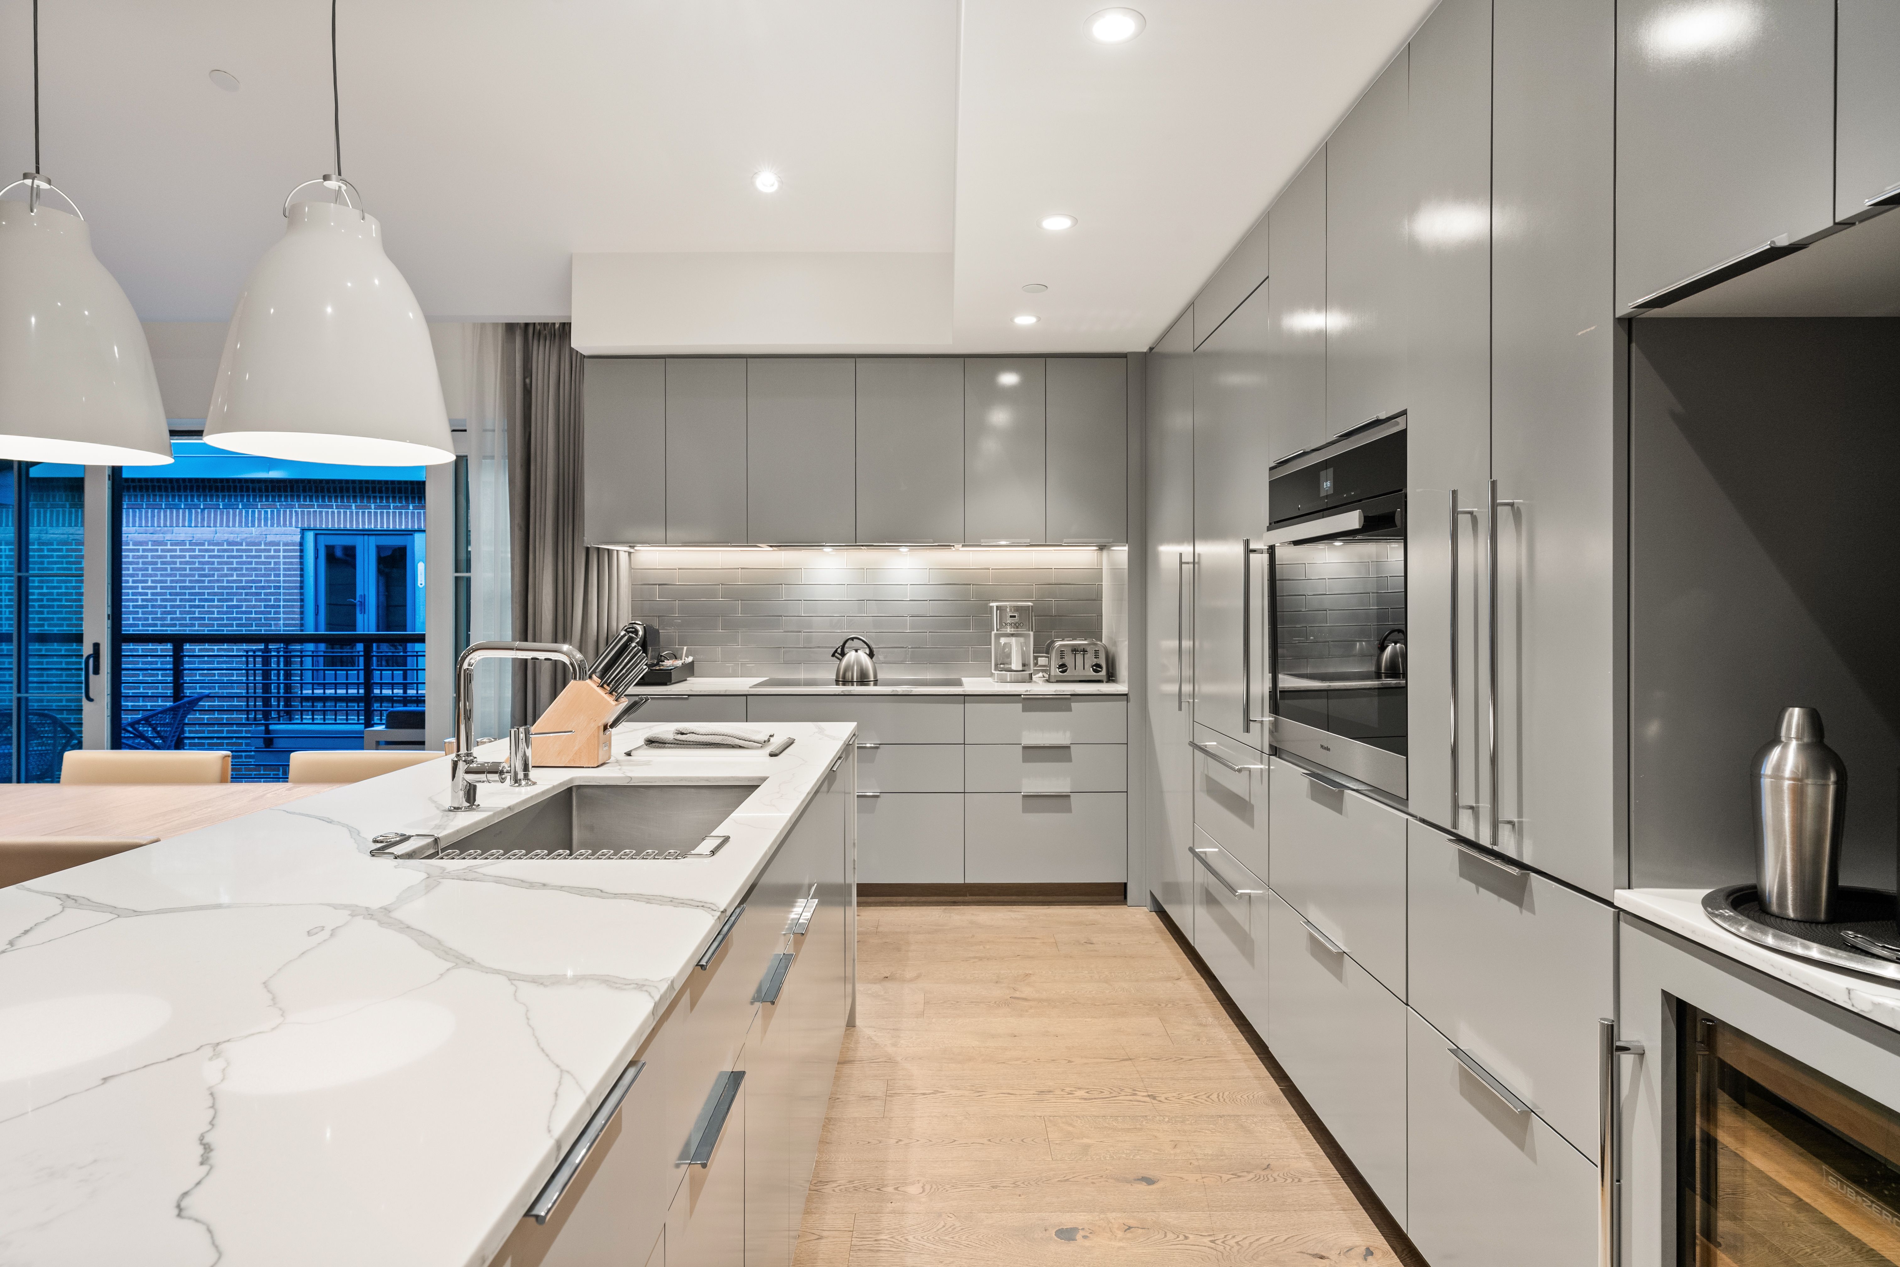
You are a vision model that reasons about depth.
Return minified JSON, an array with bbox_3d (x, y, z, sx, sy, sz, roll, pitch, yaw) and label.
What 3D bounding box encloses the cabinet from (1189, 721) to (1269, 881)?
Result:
[{"bbox_3d":[1.121,0.486,2.885,0.590,0.348,0.720,0,1,-1],"label":"cabinet"}]

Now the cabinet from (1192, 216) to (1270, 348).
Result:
[{"bbox_3d":[1.148,-1.051,2.917,0.600,0.174,0.762,0,1,0],"label":"cabinet"}]

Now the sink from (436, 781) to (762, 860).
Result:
[{"bbox_3d":[-0.576,0.442,1.650,0.430,0.240,0.670,0,1,0],"label":"sink"}]

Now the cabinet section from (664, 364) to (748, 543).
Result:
[{"bbox_3d":[-1.022,-0.770,4.265,0.342,0.779,0.570,0,1,0],"label":"cabinet section"}]

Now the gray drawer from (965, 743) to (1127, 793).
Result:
[{"bbox_3d":[0.408,0.571,4.300,0.691,0.208,0.520,0,1,0],"label":"gray drawer"}]

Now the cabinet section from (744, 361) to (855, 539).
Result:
[{"bbox_3d":[-0.624,-0.770,4.265,0.453,0.779,0.570,0,1,0],"label":"cabinet section"}]

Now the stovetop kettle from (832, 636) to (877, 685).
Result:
[{"bbox_3d":[-0.427,0.127,4.270,0.207,0.222,0.192,0,1,-9],"label":"stovetop kettle"}]

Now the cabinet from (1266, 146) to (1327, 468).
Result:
[{"bbox_3d":[1.136,-0.772,2.333,0.580,0.680,0.380,0,1,-1],"label":"cabinet"}]

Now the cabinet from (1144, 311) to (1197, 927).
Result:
[{"bbox_3d":[1.123,-0.032,3.620,0.590,2.200,0.730,0,1,-1],"label":"cabinet"}]

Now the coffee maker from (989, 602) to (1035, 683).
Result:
[{"bbox_3d":[0.285,0.040,4.450,0.195,0.368,0.240,0,1,-1],"label":"coffee maker"}]

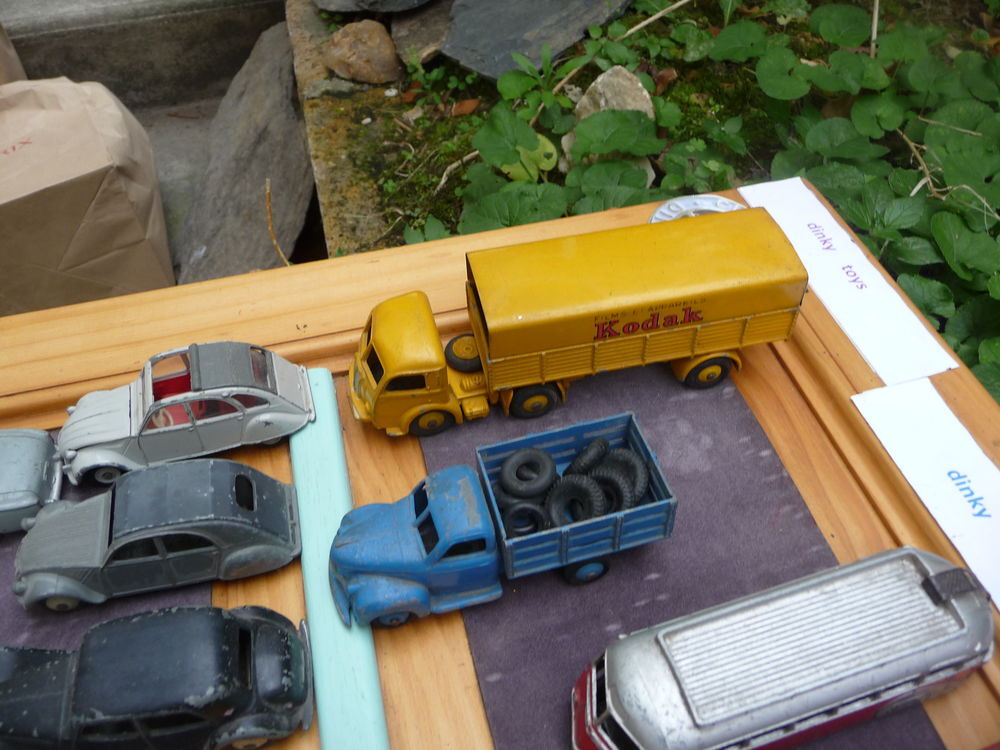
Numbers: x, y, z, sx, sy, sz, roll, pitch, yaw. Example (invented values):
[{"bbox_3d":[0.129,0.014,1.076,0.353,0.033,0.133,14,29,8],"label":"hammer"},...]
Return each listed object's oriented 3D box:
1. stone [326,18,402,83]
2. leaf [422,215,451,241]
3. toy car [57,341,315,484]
[{"bbox_3d":[-0.135,-0.322,0.802,0.071,0.037,0.049,-10,46,-6],"label":"stone"},{"bbox_3d":[-0.045,-0.103,0.570,0.019,0.010,0.019,-7,46,-3],"label":"leaf"},{"bbox_3d":[-0.114,0.012,0.287,0.088,0.036,0.034,-14,50,-11],"label":"toy car"}]

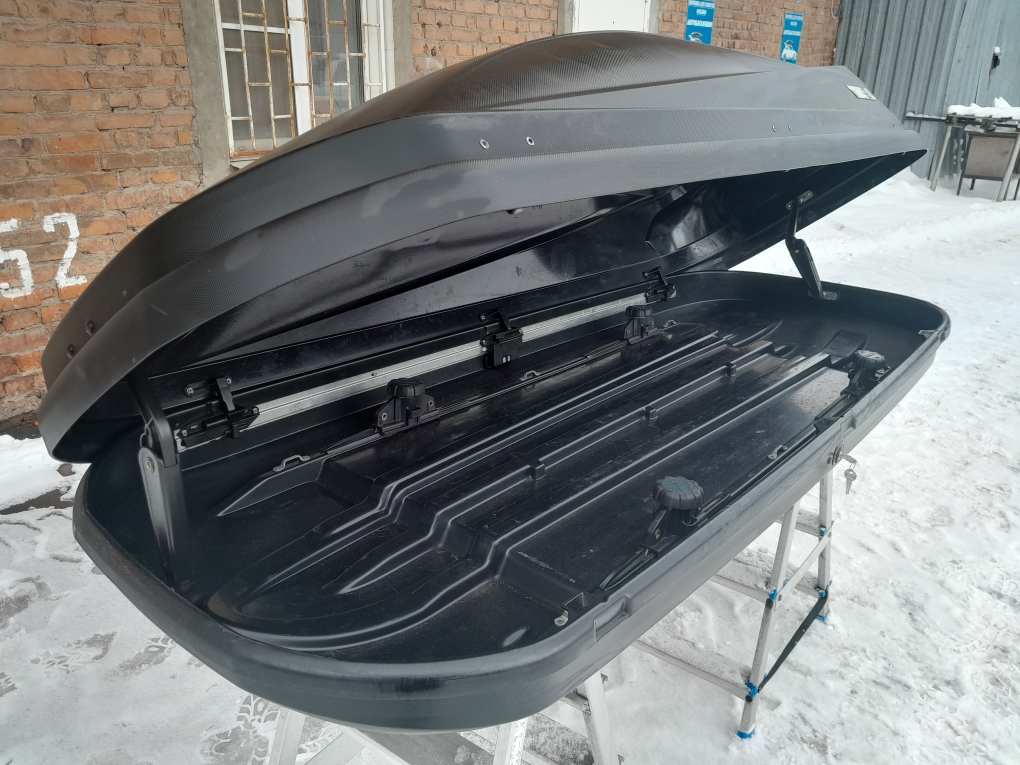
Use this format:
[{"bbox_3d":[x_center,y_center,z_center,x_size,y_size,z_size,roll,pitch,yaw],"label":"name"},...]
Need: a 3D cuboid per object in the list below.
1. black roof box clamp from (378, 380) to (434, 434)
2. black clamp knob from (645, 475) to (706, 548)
[{"bbox_3d":[-0.191,0.041,1.483,0.070,0.083,0.142,16,24,36],"label":"black roof box clamp"},{"bbox_3d":[0.233,0.181,1.100,0.070,0.083,0.142,16,24,36],"label":"black clamp knob"}]

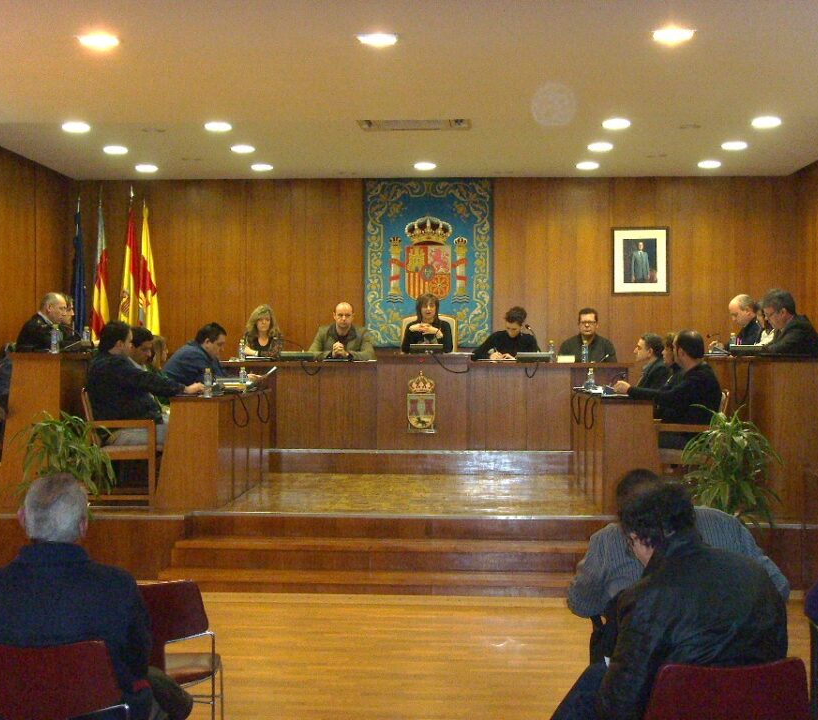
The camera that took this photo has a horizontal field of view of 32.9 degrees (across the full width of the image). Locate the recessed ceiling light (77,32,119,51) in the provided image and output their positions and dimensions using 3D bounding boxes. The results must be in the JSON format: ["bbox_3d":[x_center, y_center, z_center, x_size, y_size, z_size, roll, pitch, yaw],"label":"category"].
[{"bbox_3d":[-1.568,-1.608,7.000,0.215,0.060,0.215,0,0,3],"label":"recessed ceiling light"}]

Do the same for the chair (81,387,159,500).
[{"bbox_3d":[-2.070,0.616,10.000,0.550,0.835,0.570,0,0,3],"label":"chair"}]

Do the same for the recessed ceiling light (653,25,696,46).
[{"bbox_3d":[1.309,-1.603,6.850,0.215,0.060,0.215,0,0,3],"label":"recessed ceiling light"}]

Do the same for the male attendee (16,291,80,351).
[{"bbox_3d":[-2.630,0.096,10.700,0.800,1.235,0.520,0,0,3],"label":"male attendee"}]

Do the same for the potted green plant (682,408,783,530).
[{"bbox_3d":[2.111,0.689,9.050,0.680,0.820,0.660,0,0,3],"label":"potted green plant"}]

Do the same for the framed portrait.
[{"bbox_3d":[2.471,-1.057,14.800,0.620,0.730,0.040,0,0,3],"label":"framed portrait"}]

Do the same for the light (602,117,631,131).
[{"bbox_3d":[1.698,-1.932,11.350,0.235,0.060,0.235,0,0,3],"label":"light"}]

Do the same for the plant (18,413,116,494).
[{"bbox_3d":[-2.323,0.705,9.350,0.680,0.800,0.660,0,0,3],"label":"plant"}]

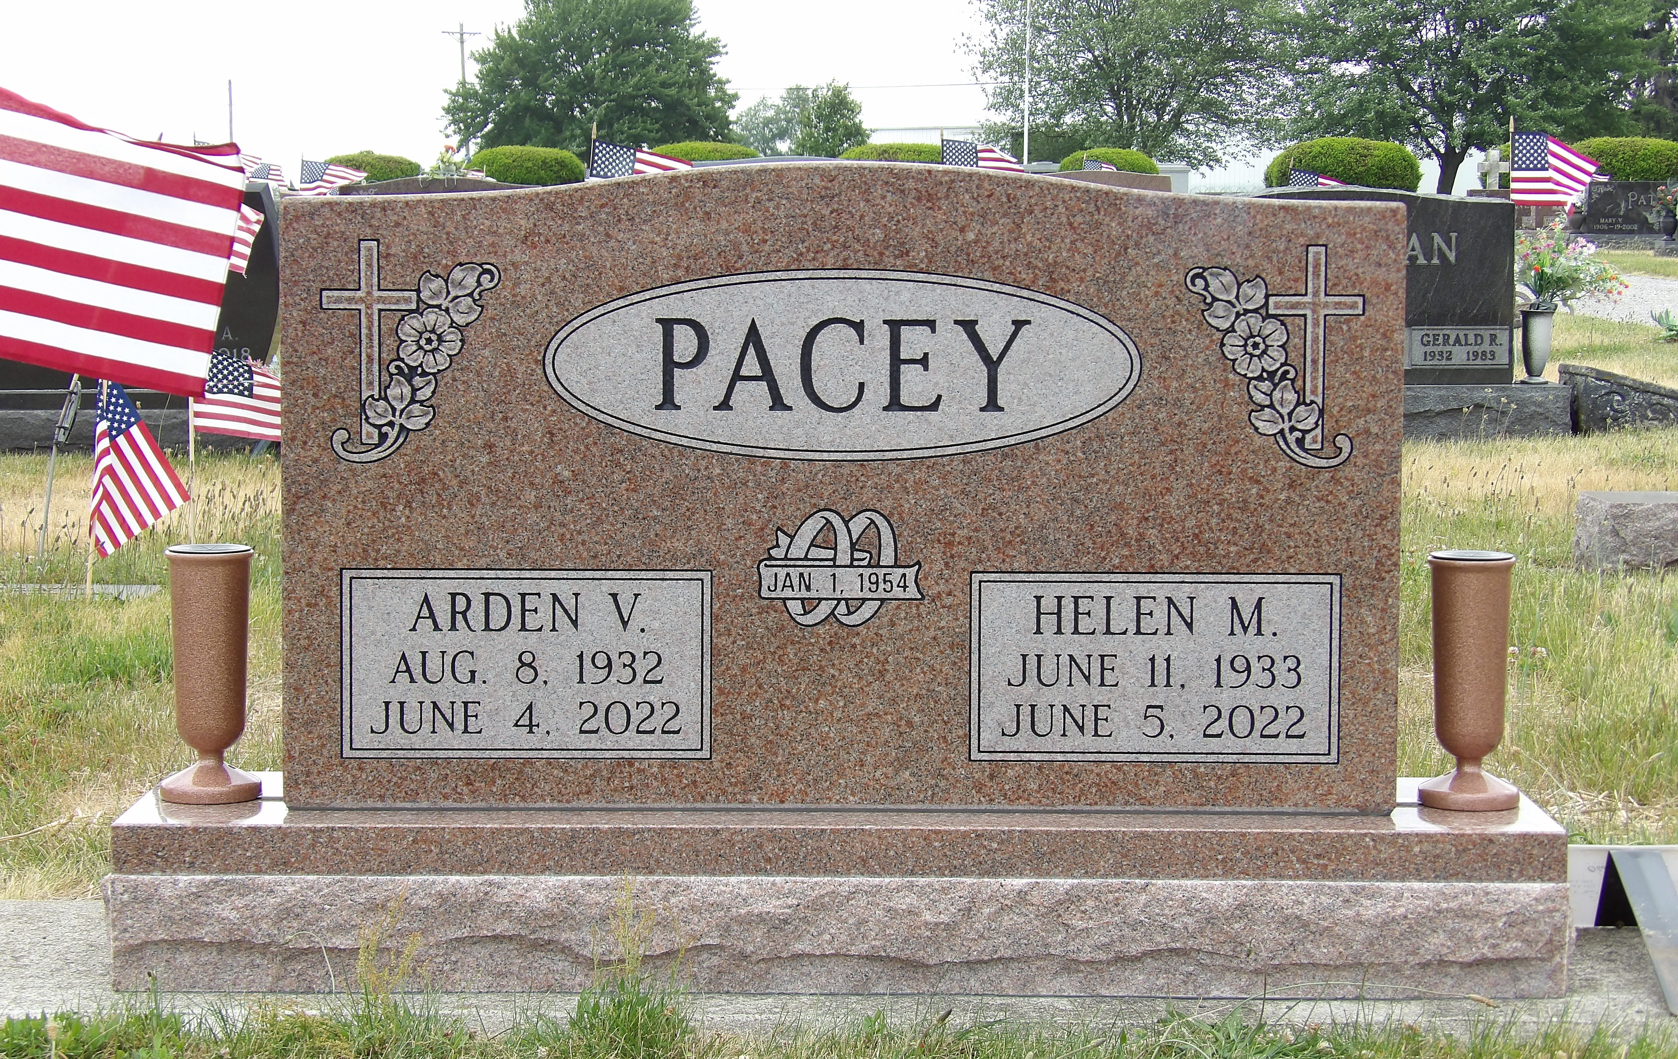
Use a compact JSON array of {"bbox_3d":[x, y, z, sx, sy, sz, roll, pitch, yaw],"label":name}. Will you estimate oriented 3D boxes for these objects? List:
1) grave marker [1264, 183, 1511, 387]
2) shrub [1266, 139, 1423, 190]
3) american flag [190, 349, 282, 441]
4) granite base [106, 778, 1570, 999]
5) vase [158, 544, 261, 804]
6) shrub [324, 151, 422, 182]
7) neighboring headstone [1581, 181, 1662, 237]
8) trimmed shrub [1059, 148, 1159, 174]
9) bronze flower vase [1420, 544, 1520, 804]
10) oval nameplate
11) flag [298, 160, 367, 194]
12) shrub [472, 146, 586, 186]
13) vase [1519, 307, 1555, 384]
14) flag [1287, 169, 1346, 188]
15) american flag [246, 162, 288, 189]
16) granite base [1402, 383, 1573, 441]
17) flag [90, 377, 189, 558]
[{"bbox_3d":[1.529,-0.759,10.722,1.067,0.613,0.200,0,5,0],"label":"grave marker"},{"bbox_3d":[5.183,-3.489,36.050,1.623,1.100,1.623,0,5,0],"label":"shrub"},{"bbox_3d":[-1.255,-0.291,7.550,0.289,0.221,0.060,0,5,0],"label":"american flag"},{"bbox_3d":[0.000,0.347,3.443,1.380,0.158,0.320,0,5,0],"label":"granite base"},{"bbox_3d":[-0.627,0.143,3.478,0.102,0.248,0.102,0,5,0],"label":"vase"},{"bbox_3d":[-6.019,-4.354,45.048,1.352,1.050,1.352,0,5,0],"label":"shrub"},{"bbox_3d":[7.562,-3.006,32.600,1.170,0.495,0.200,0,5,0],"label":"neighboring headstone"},{"bbox_3d":[2.984,-3.710,38.546,1.142,1.000,1.142,0,5,0],"label":"trimmed shrub"},{"bbox_3d":[0.624,0.148,3.441,0.101,0.245,0.101,0,5,0],"label":"bronze flower vase"},{"bbox_3d":[0.004,-0.157,3.338,0.570,0.183,0.012,0,5,0],"label":"oval nameplate"},{"bbox_3d":[-3.220,-2.199,22.300,0.452,0.318,0.090,0,5,0],"label":"flag"},{"bbox_3d":[-4.293,-5.031,48.498,1.569,0.595,1.569,0,5,0],"label":"shrub"},{"bbox_3d":[2.147,-0.565,10.710,0.108,0.230,0.108,0,5,0],"label":"vase"},{"bbox_3d":[2.988,-2.047,21.500,0.428,0.355,0.080,0,5,0],"label":"flag"},{"bbox_3d":[-4.094,-2.540,25.000,0.290,0.210,0.100,0,5,0],"label":"american flag"},{"bbox_3d":[1.545,-0.363,10.858,1.410,0.185,0.350,0,6,-2],"label":"granite base"},{"bbox_3d":[-1.343,-0.127,6.700,0.190,0.365,0.100,0,5,0],"label":"flag"}]

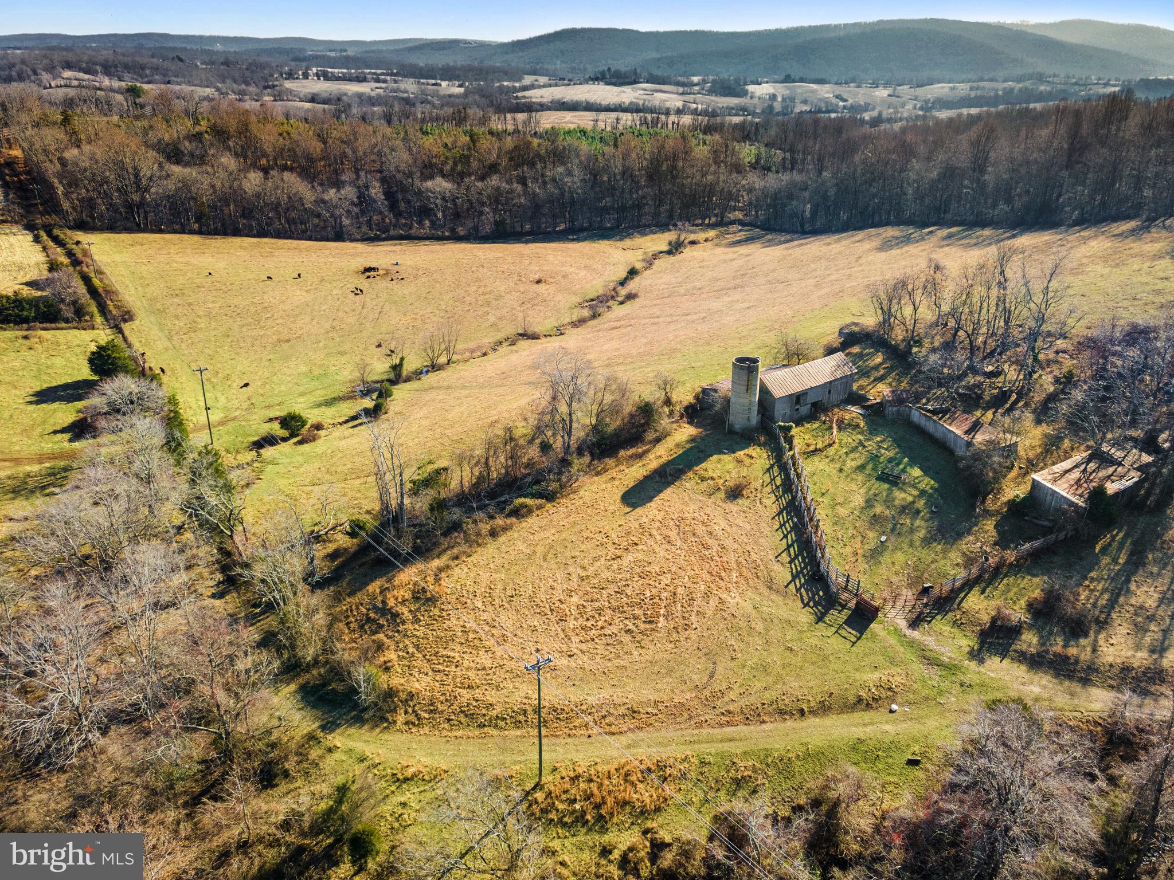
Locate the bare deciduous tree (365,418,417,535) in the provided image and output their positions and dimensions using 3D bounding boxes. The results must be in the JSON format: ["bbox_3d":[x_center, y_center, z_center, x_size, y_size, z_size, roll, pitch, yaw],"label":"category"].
[{"bbox_3d":[-22.956,4.328,95.971,5.903,15.125,5.608,0,24,0],"label":"bare deciduous tree"}]

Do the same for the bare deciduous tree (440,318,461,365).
[{"bbox_3d":[-27.831,-20.164,166.262,4.265,9.917,4.052,0,24,0],"label":"bare deciduous tree"}]

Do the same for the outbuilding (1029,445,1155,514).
[{"bbox_3d":[62.828,4.862,100.770,16.500,3.000,7.400,-15,28,-30],"label":"outbuilding"}]

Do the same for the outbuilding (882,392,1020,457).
[{"bbox_3d":[51.503,-3.198,118.623,10.500,3.200,20.000,-5,25,-11],"label":"outbuilding"}]

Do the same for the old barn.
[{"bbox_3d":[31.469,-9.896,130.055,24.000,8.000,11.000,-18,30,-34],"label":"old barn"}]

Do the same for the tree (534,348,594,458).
[{"bbox_3d":[-3.123,-4.744,111.426,8.118,15.941,7.712,0,24,0],"label":"tree"}]

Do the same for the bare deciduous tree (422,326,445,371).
[{"bbox_3d":[-30.995,-18.563,164.160,4.564,8.729,4.336,0,24,0],"label":"bare deciduous tree"}]

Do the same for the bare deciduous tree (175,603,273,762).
[{"bbox_3d":[-27.792,19.233,63.217,6.629,14.912,6.298,0,24,0],"label":"bare deciduous tree"}]

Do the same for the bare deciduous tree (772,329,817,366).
[{"bbox_3d":[37.813,-16.676,148.879,8.000,7.400,7.599,0,24,0],"label":"bare deciduous tree"}]

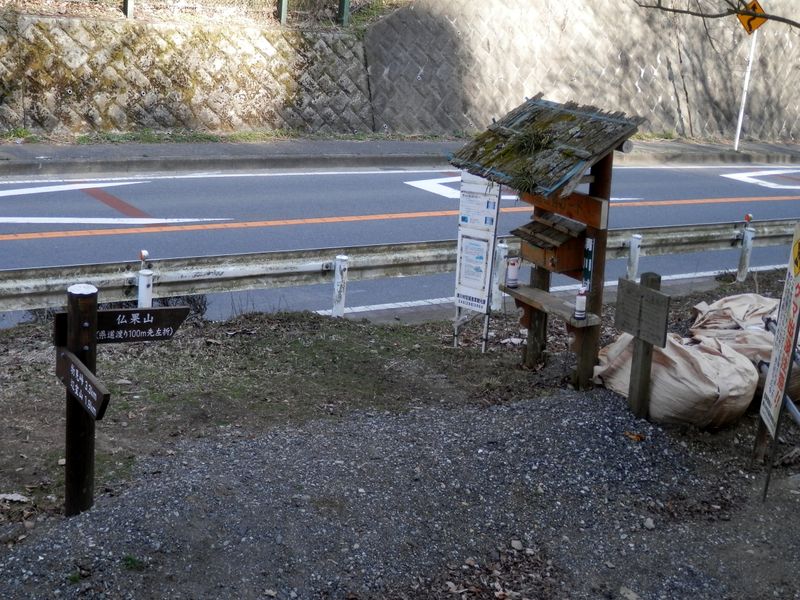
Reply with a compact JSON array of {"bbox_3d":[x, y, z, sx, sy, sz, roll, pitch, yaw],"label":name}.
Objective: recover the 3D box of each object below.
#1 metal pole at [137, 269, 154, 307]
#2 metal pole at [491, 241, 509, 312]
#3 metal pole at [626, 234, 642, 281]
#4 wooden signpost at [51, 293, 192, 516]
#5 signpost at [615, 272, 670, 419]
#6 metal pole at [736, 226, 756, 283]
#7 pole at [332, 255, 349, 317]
[{"bbox_3d":[-2.257,0.024,10.051,0.118,0.600,0.118,5,15,0],"label":"metal pole"},{"bbox_3d":[1.077,-0.240,12.244,0.118,0.720,0.118,5,15,0],"label":"metal pole"},{"bbox_3d":[2.748,-0.410,13.331,0.118,0.700,0.118,5,15,0],"label":"metal pole"},{"bbox_3d":[-1.125,0.505,4.805,0.600,1.020,0.620,-2,16,-23],"label":"wooden signpost"},{"bbox_3d":[1.506,0.287,6.854,0.150,0.890,0.440,-7,18,-31],"label":"signpost"},{"bbox_3d":[4.415,-0.577,14.418,0.118,0.690,0.118,6,15,0],"label":"metal pole"},{"bbox_3d":[-0.588,-0.127,11.144,0.118,0.620,0.118,5,15,0],"label":"pole"}]

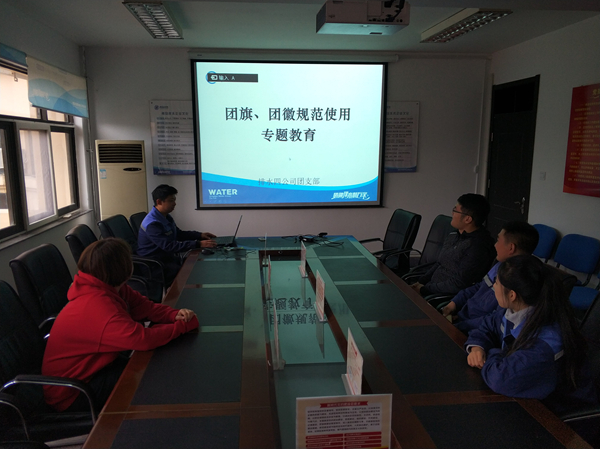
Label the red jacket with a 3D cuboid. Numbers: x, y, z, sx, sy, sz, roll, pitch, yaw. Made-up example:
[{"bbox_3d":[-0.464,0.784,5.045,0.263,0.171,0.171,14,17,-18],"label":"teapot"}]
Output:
[{"bbox_3d":[-0.827,0.495,2.127,0.700,0.580,0.480,-3,10,-19],"label":"red jacket"}]

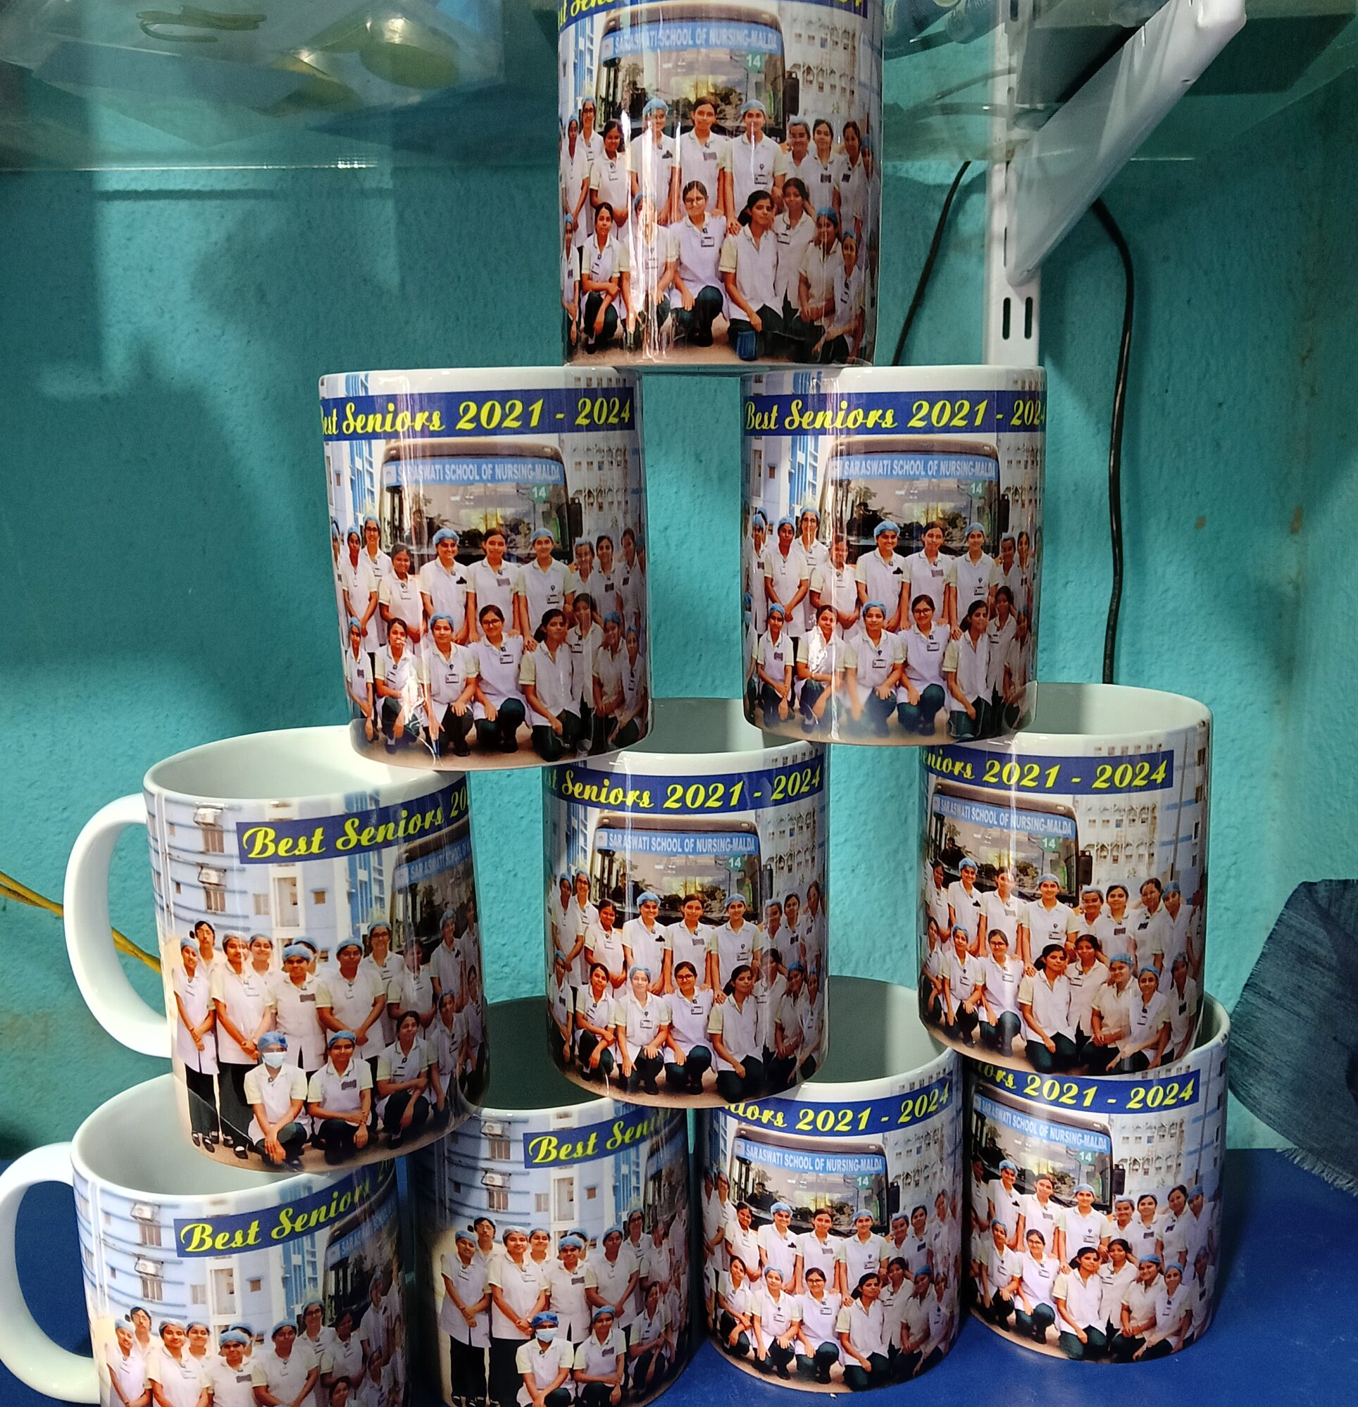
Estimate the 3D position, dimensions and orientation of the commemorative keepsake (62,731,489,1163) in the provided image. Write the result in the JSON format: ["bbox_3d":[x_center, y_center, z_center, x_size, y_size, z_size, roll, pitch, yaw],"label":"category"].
[{"bbox_3d":[-0.112,0.061,0.365,0.116,0.097,0.081,1,11,13],"label":"commemorative keepsake"}]

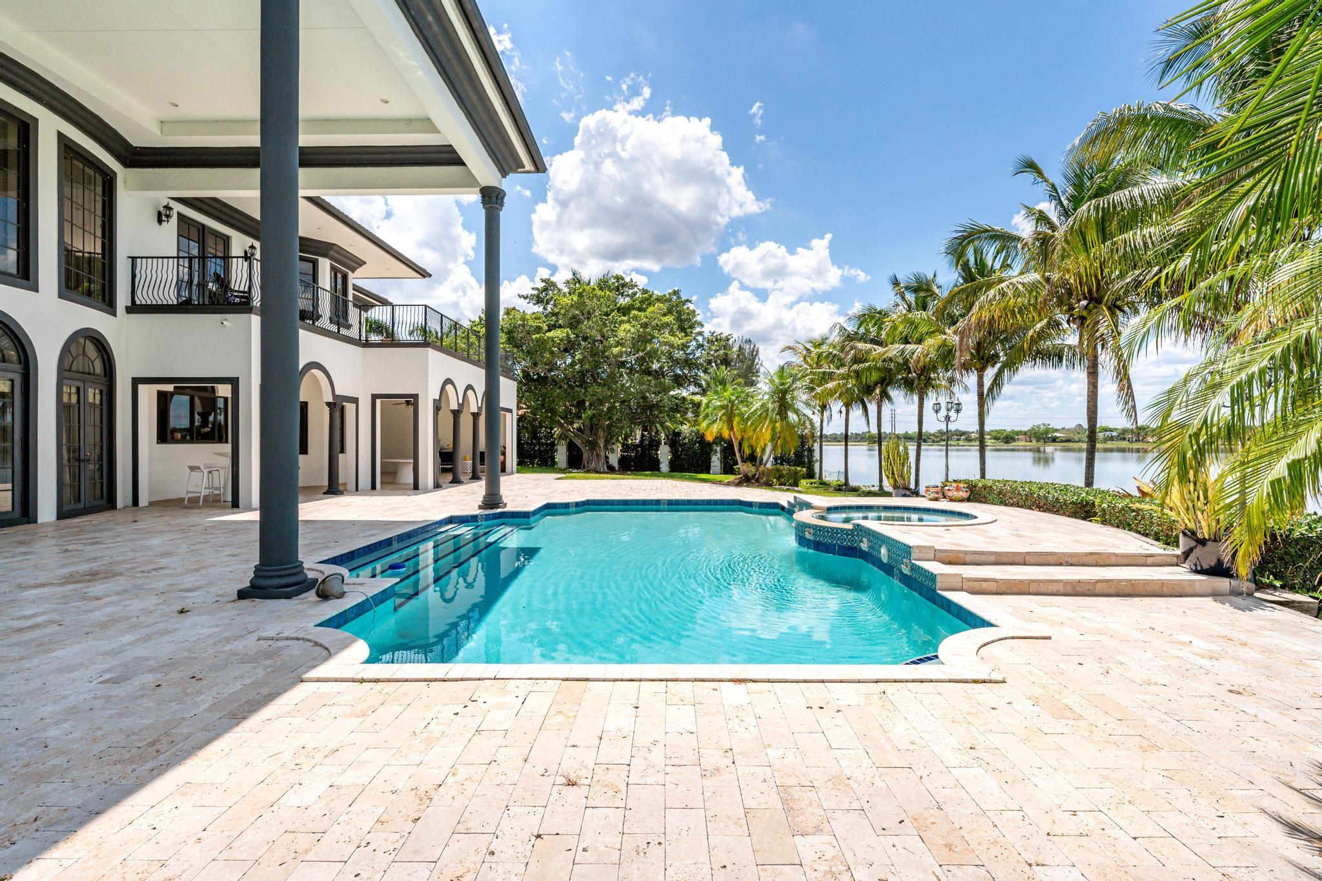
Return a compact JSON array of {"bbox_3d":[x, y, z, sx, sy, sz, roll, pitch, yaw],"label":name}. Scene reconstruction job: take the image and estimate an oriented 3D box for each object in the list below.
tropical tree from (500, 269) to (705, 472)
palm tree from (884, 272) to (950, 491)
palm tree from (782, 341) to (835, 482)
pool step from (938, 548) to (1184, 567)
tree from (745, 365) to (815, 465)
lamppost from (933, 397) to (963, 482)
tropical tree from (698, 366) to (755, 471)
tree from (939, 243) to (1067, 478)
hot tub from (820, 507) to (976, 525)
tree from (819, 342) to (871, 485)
[{"bbox_3d":[-2.900,-3.100,26.800,9.700,9.200,9.000,0,0,1],"label":"tropical tree"},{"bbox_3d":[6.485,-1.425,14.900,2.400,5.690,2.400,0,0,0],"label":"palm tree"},{"bbox_3d":[5.487,-1.181,21.300,2.300,5.200,2.300,0,0,0],"label":"palm tree"},{"bbox_3d":[4.100,1.240,6.300,2.620,0.150,0.400,0,0,1],"label":"pool step"},{"bbox_3d":[4.120,-0.650,20.400,2.400,3.900,2.300,0,0,1],"label":"tree"},{"bbox_3d":[6.200,0.210,12.700,0.650,2.300,0.620,0,0,1],"label":"lamppost"},{"bbox_3d":[2.200,-0.650,20.400,1.950,3.900,1.950,0,0,1],"label":"tropical tree"},{"bbox_3d":[6.945,-1.372,12.400,3.100,5.580,3.100,0,0,0],"label":"tree"},{"bbox_3d":[3.770,1.360,9.500,2.700,0.400,2.700,0,0,0],"label":"hot tub"},{"bbox_3d":[5.932,-0.869,18.900,2.100,4.580,2.100,0,0,0],"label":"tree"}]

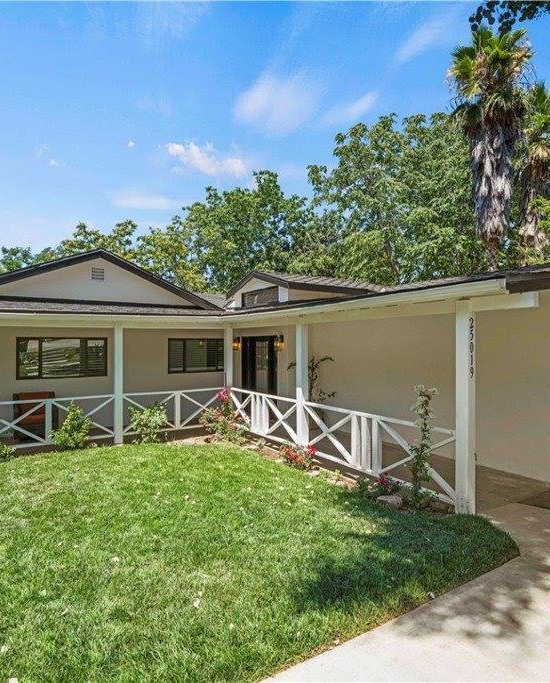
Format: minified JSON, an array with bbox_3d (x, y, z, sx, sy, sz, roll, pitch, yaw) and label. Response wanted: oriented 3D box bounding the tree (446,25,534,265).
[{"bbox_3d":[8.930,-5.570,16.500,3.480,15.040,3.380,0,0,0],"label":"tree"}]

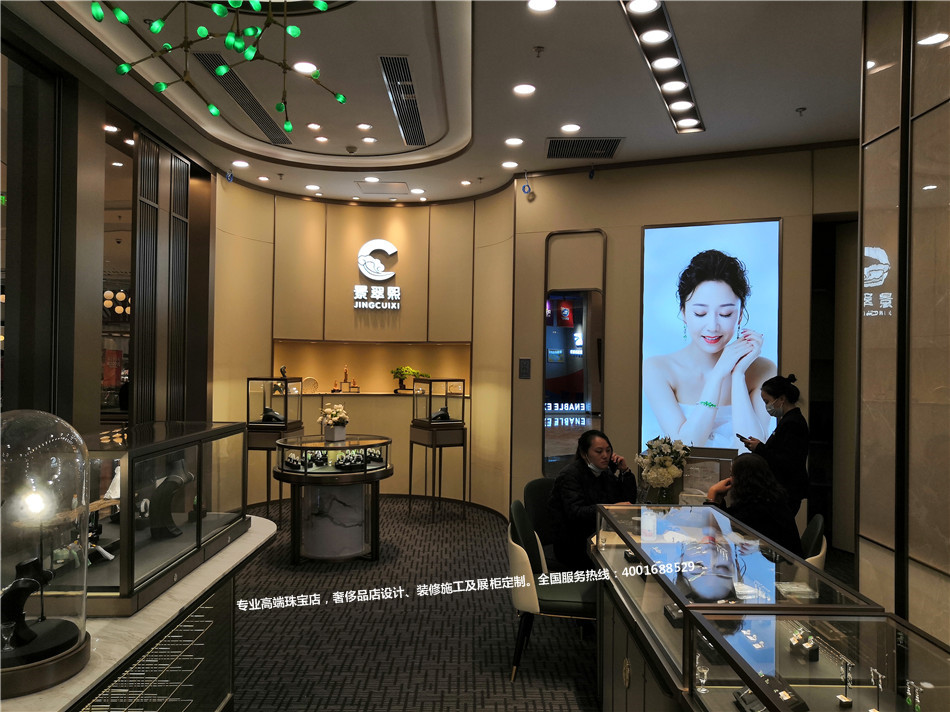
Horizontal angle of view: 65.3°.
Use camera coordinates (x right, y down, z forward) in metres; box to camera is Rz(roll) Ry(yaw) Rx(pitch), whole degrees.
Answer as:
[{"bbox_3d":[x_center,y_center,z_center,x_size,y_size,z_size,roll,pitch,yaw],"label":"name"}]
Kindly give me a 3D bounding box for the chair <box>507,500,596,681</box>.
[{"bbox_3d":[0.471,1.165,3.710,0.550,0.850,0.500,1,-1,17],"label":"chair"}]

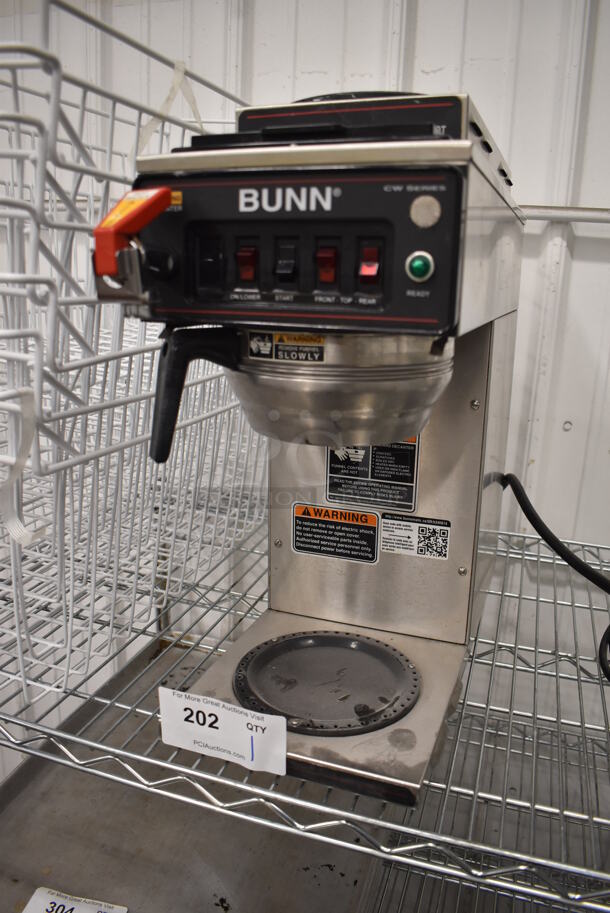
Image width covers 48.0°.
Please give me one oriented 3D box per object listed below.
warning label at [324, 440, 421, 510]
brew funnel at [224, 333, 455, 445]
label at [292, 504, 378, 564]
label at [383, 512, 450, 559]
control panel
[{"bbox_3d":[0.064,0.007,0.655,0.089,0.086,0.002,6,15,20],"label":"warning label"},{"bbox_3d":[0.026,-0.059,0.540,0.177,0.097,0.177,6,15,20],"label":"brew funnel"},{"bbox_3d":[0.029,0.077,0.686,0.092,0.055,0.002,6,15,20],"label":"label"},{"bbox_3d":[0.105,0.077,0.655,0.066,0.040,0.002,6,15,20],"label":"label"},{"bbox_3d":[-0.010,-0.127,0.425,0.213,0.094,0.020,6,15,20],"label":"control panel"}]

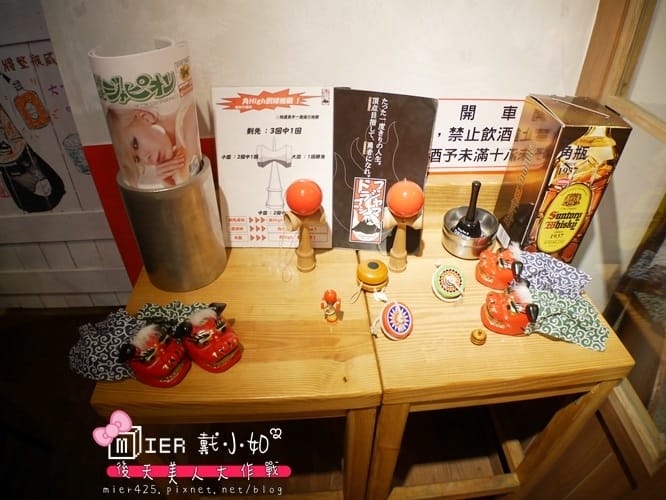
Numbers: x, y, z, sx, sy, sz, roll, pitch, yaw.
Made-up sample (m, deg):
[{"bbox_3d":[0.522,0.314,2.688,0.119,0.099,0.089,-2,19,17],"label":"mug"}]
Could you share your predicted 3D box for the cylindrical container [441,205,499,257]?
[{"bbox_3d":[0.265,-0.030,0.906,0.104,0.050,0.104,1,38,-1],"label":"cylindrical container"}]

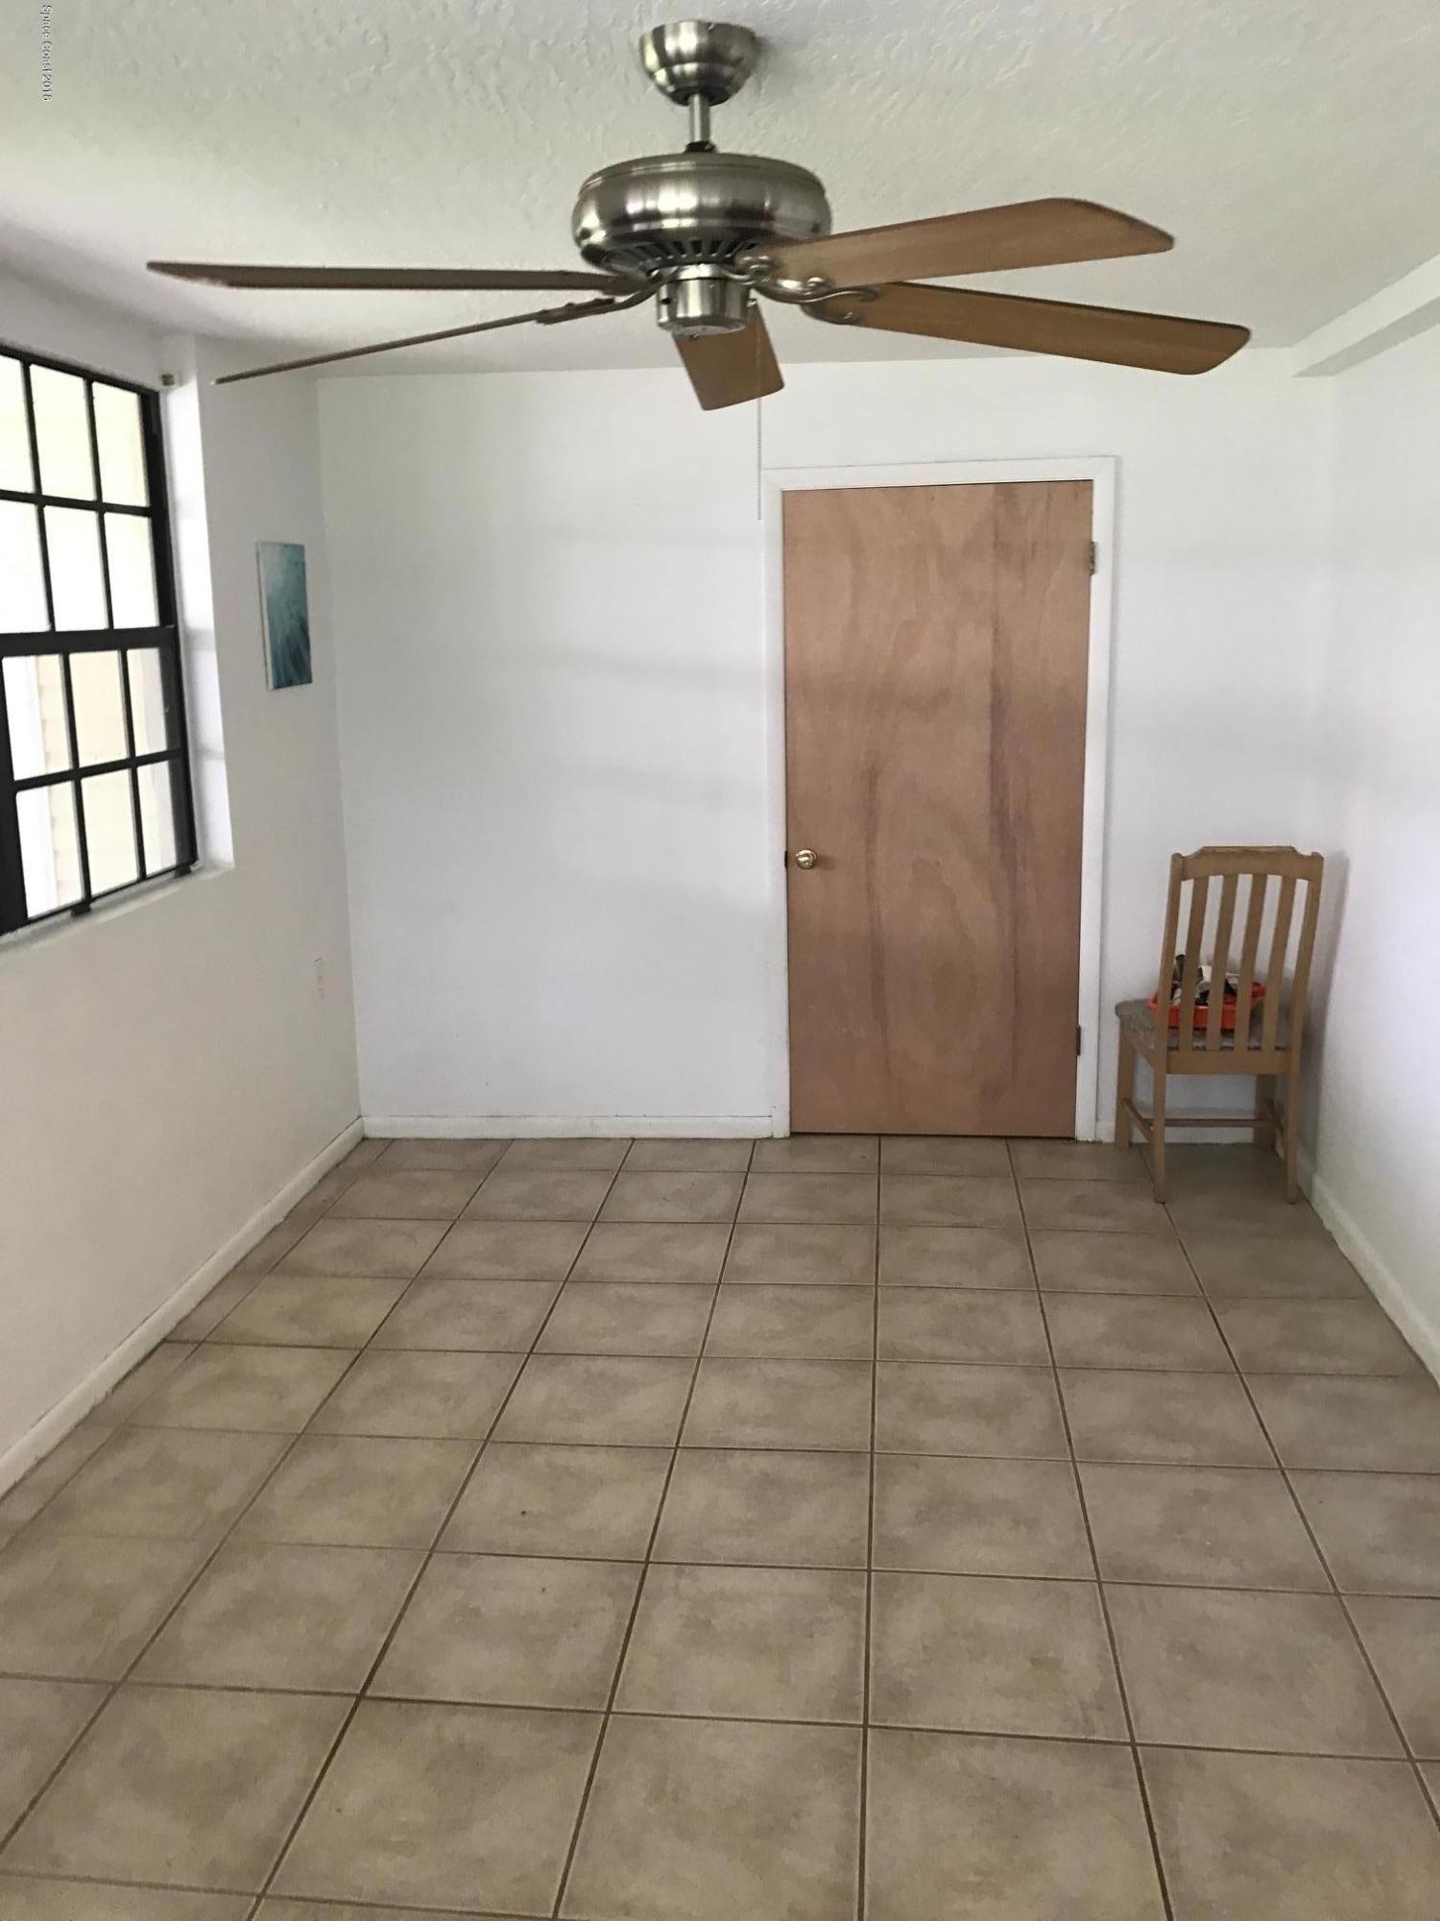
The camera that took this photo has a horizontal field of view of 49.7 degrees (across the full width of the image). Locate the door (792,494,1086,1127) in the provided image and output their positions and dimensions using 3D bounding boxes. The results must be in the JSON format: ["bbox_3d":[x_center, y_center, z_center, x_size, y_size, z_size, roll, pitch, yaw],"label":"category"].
[{"bbox_3d":[0.673,-0.427,4.885,0.919,2.037,0.045,0,12,6],"label":"door"}]

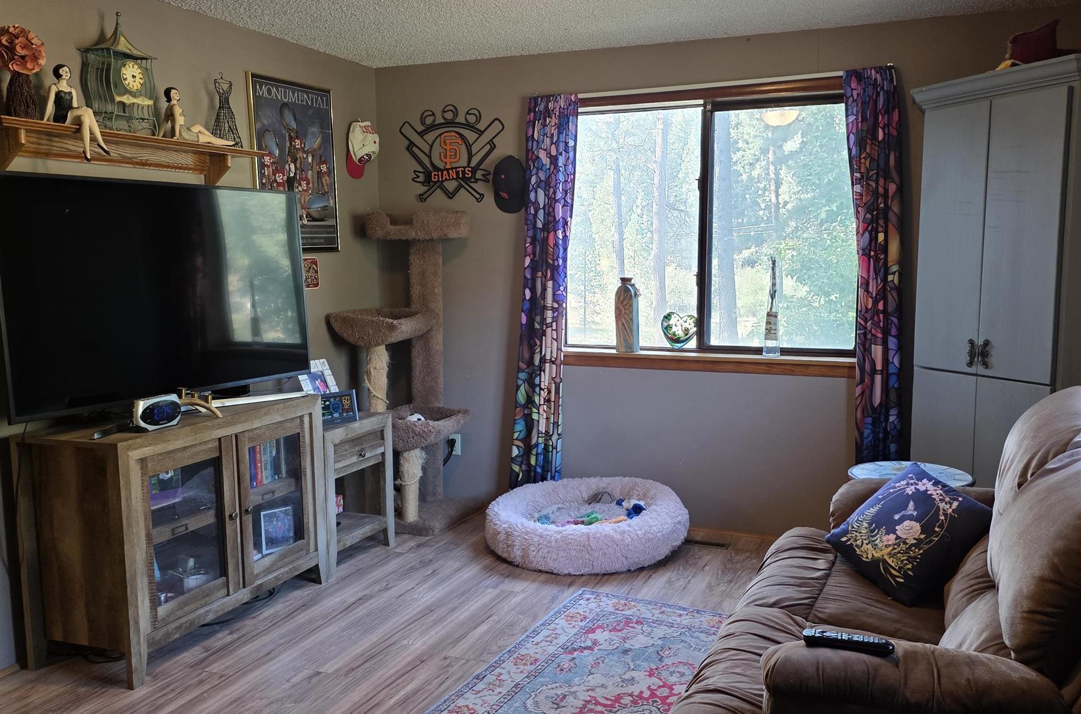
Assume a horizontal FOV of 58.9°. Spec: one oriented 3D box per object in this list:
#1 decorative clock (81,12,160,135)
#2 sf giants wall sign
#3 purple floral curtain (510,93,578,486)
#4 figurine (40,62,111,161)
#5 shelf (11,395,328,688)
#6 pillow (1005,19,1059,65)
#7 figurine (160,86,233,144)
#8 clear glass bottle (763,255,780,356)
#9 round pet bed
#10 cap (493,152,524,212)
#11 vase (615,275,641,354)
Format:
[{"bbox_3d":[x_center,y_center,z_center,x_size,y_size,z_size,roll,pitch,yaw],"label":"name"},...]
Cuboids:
[{"bbox_3d":[-1.503,-1.010,3.435,0.159,0.436,0.198,2,7,22],"label":"decorative clock"},{"bbox_3d":[-0.462,-1.059,4.988,0.605,0.498,0.024,2,7,22],"label":"sf giants wall sign"},{"bbox_3d":[0.014,-0.252,4.829,0.352,2.099,0.106,2,7,22],"label":"purple floral curtain"},{"bbox_3d":[-1.530,-0.804,3.158,0.183,0.314,0.116,2,7,22],"label":"figurine"},{"bbox_3d":[-1.314,0.609,3.612,0.439,0.809,1.078,2,7,22],"label":"shelf"},{"bbox_3d":[1.768,-1.100,3.447,0.097,0.194,0.241,-3,7,-21],"label":"pillow"},{"bbox_3d":[-1.345,-0.935,3.776,0.110,0.205,0.396,2,7,22],"label":"figurine"},{"bbox_3d":[1.061,-0.232,4.383,0.080,0.461,0.080,2,7,23],"label":"clear glass bottle"},{"bbox_3d":[0.220,0.777,4.509,0.948,0.251,0.948,0,7,0],"label":"round pet bed"},{"bbox_3d":[-0.153,-0.871,4.822,0.177,0.276,0.120,2,7,22],"label":"cap"},{"bbox_3d":[0.431,-0.210,4.759,0.101,0.371,0.092,2,7,22],"label":"vase"}]

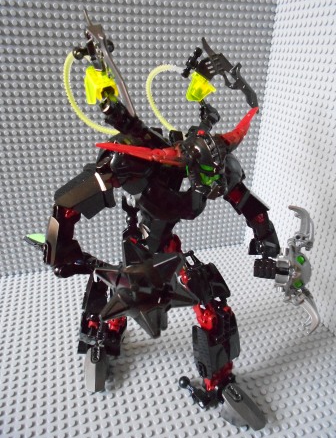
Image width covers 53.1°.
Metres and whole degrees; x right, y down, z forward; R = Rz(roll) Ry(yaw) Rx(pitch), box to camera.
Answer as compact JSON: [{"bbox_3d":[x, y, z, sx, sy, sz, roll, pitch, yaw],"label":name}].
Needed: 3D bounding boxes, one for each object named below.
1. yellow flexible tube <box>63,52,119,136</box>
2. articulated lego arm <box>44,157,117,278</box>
[{"bbox_3d":[-0.059,-0.100,0.269,0.047,0.060,0.035,2,25,0],"label":"yellow flexible tube"},{"bbox_3d":[-0.062,0.001,0.240,0.055,0.079,0.047,-9,28,-23],"label":"articulated lego arm"}]

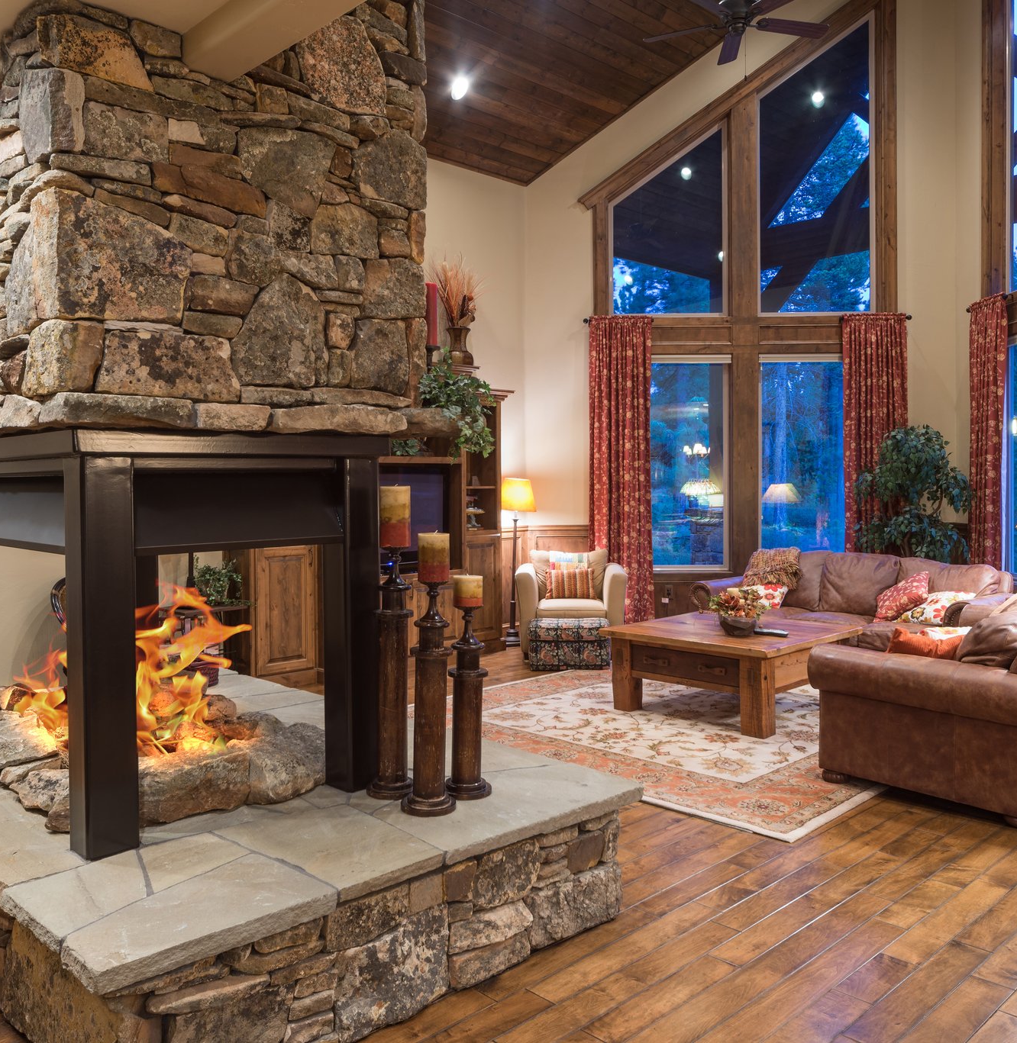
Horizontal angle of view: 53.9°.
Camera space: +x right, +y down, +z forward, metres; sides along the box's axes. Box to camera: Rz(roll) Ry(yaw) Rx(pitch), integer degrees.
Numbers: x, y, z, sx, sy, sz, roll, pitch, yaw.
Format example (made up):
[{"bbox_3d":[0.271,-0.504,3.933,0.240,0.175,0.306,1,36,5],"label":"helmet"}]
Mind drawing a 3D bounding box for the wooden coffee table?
[{"bbox_3d":[1.334,0.883,5.987,1.074,0.479,1.130,-3,3,-44],"label":"wooden coffee table"}]

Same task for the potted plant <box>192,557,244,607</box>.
[{"bbox_3d":[-1.684,0.351,5.800,0.305,0.291,0.280,-2,3,-43],"label":"potted plant"}]

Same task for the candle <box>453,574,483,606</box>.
[{"bbox_3d":[-0.124,0.218,3.098,0.091,0.099,0.091,0,2,0],"label":"candle"}]

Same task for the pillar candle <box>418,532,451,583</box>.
[{"bbox_3d":[-0.219,0.108,2.943,0.093,0.144,0.093,0,2,0],"label":"pillar candle"}]

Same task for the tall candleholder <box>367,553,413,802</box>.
[{"bbox_3d":[-0.372,0.467,3.113,0.143,0.764,0.143,0,2,0],"label":"tall candleholder"}]

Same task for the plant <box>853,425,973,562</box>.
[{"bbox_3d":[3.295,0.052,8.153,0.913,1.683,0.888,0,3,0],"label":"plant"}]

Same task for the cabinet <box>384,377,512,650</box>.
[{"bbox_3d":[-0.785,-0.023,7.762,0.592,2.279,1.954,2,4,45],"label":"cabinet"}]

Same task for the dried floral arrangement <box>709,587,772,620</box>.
[{"bbox_3d":[1.346,0.476,5.808,0.355,0.180,0.355,0,2,0],"label":"dried floral arrangement"}]

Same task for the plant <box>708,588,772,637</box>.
[{"bbox_3d":[1.434,0.550,6.205,0.377,0.290,0.377,0,3,0],"label":"plant"}]

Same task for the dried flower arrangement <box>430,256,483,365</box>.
[{"bbox_3d":[-0.425,-1.688,8.000,0.420,0.880,0.400,0,2,0],"label":"dried flower arrangement"}]

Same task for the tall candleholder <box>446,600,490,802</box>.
[{"bbox_3d":[-0.124,0.555,3.110,0.141,0.585,0.141,0,2,0],"label":"tall candleholder"}]

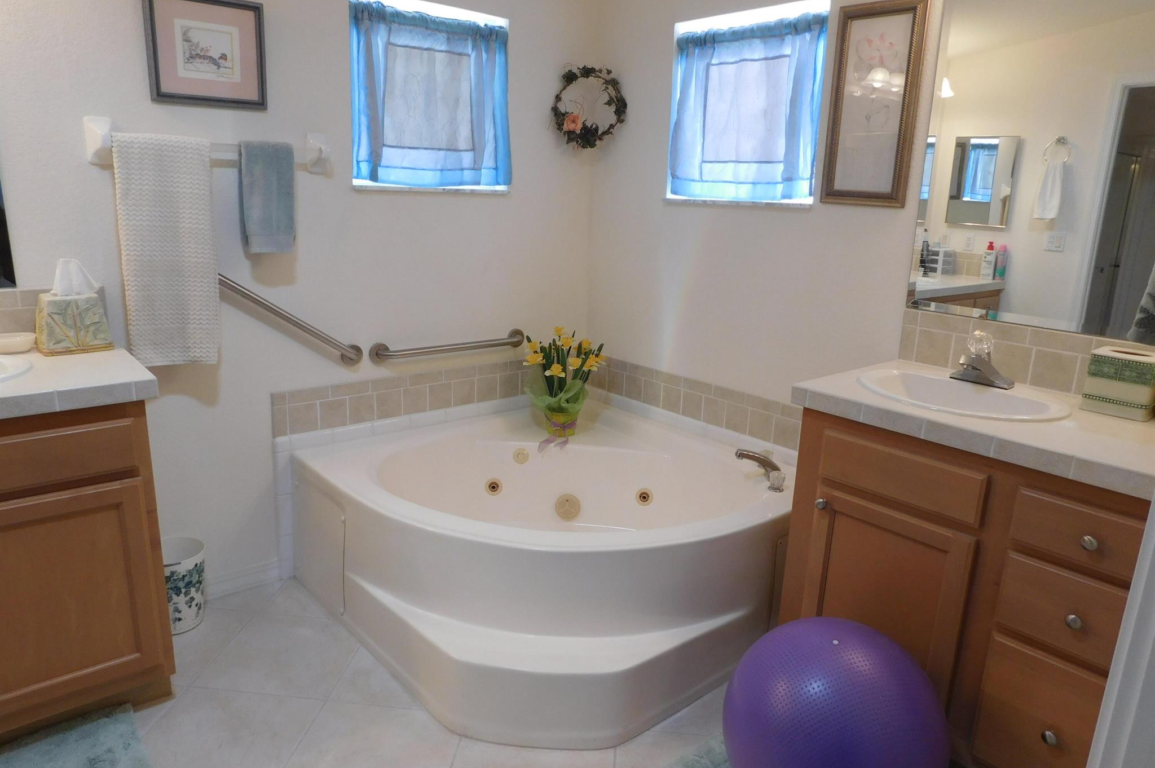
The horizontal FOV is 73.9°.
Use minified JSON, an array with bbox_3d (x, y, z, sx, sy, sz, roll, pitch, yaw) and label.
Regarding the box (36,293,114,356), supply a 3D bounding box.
[{"bbox_3d":[-1.383,-0.168,2.109,0.158,0.149,0.148,-10,19,-39],"label":"box"}]

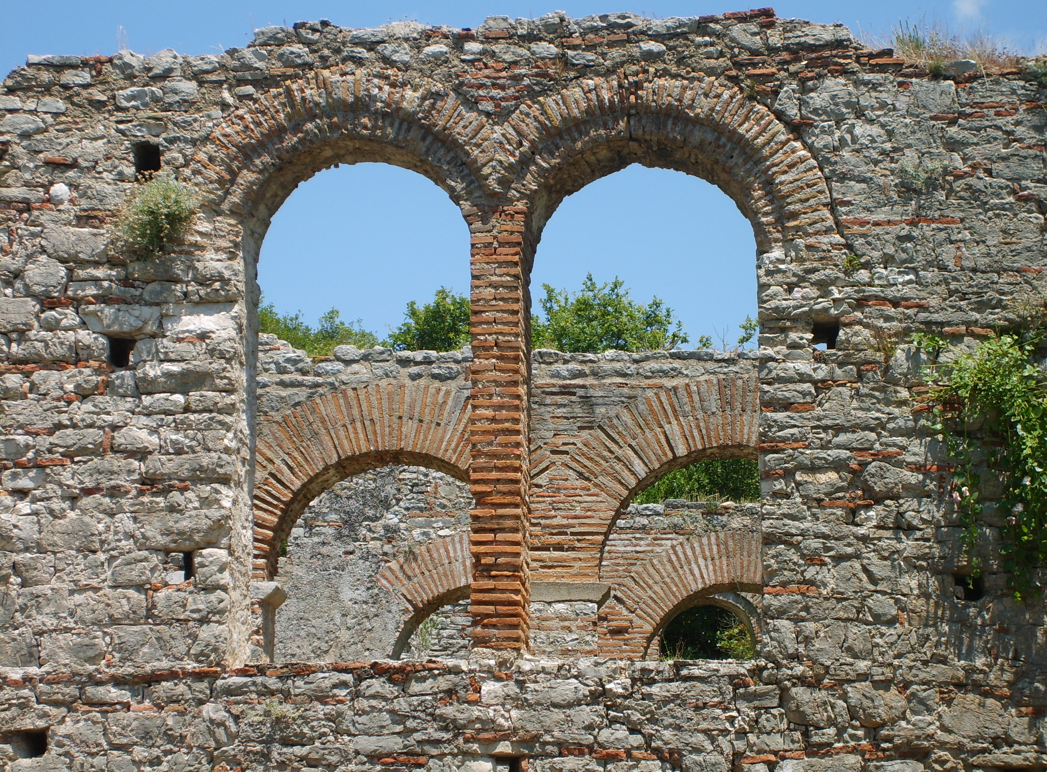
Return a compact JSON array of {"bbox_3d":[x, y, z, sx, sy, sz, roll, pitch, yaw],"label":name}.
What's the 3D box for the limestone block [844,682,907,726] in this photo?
[{"bbox_3d":[2.338,2.130,18.505,0.395,0.288,0.270,-1,-12,5],"label":"limestone block"}]

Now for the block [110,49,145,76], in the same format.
[{"bbox_3d":[-2.648,-2.139,18.748,0.226,0.199,0.220,-1,-15,2],"label":"block"}]

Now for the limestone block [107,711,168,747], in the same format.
[{"bbox_3d":[-2.602,2.345,18.934,0.409,0.241,0.270,-1,-12,5],"label":"limestone block"}]

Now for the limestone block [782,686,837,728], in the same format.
[{"bbox_3d":[1.907,2.150,18.542,0.350,0.267,0.270,-1,-12,5],"label":"limestone block"}]

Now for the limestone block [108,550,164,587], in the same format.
[{"bbox_3d":[-2.553,1.235,18.541,0.367,0.239,0.250,-1,-13,5],"label":"limestone block"}]

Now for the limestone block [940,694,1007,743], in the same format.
[{"bbox_3d":[2.878,2.150,17.865,0.420,0.303,0.280,-1,-13,5],"label":"limestone block"}]

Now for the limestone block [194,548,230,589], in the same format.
[{"bbox_3d":[-1.982,1.194,17.843,0.231,0.260,0.250,-1,-15,2],"label":"limestone block"}]

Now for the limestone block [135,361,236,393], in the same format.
[{"bbox_3d":[-2.261,-0.027,18.832,0.661,0.214,0.300,-1,-13,5],"label":"limestone block"}]

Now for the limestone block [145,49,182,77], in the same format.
[{"bbox_3d":[-2.414,-2.135,18.737,0.254,0.205,0.220,-1,-15,2],"label":"limestone block"}]

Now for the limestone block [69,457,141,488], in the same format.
[{"bbox_3d":[-2.878,0.624,19.336,0.497,0.212,0.270,-1,-12,5],"label":"limestone block"}]

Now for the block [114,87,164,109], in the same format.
[{"bbox_3d":[-2.638,-1.958,19.270,0.342,0.155,0.220,-1,-13,5],"label":"block"}]

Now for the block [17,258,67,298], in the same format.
[{"bbox_3d":[-3.366,-0.733,19.680,0.347,0.276,0.270,-1,-12,5],"label":"block"}]

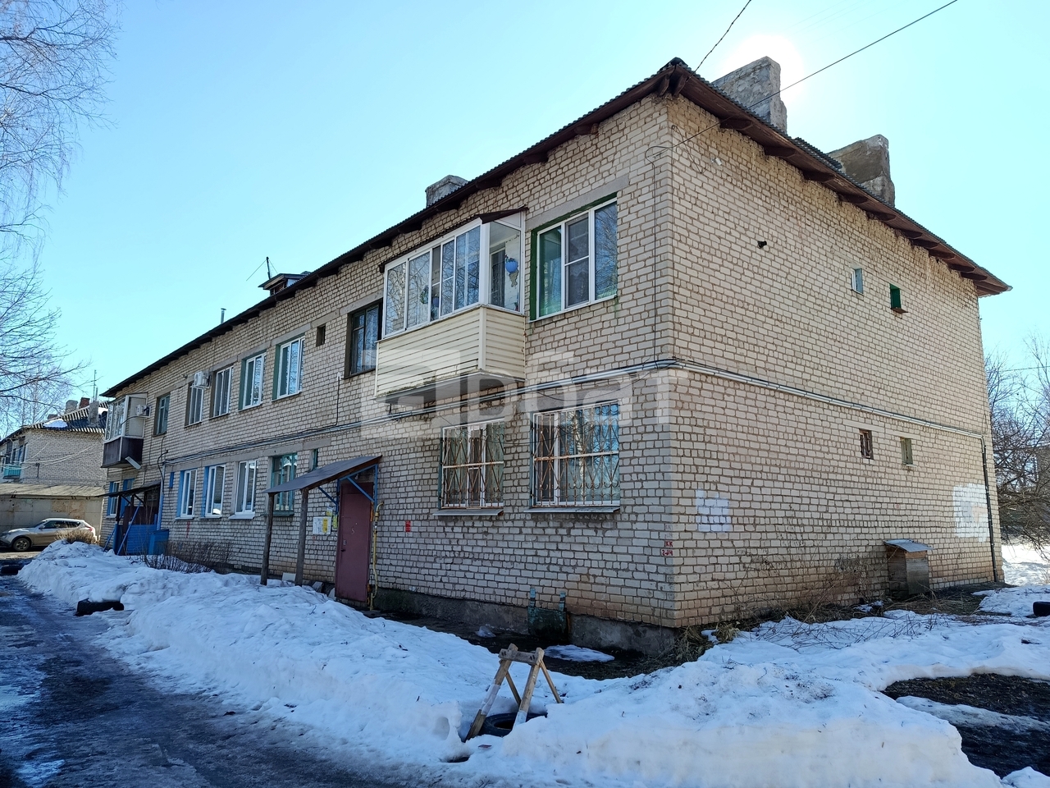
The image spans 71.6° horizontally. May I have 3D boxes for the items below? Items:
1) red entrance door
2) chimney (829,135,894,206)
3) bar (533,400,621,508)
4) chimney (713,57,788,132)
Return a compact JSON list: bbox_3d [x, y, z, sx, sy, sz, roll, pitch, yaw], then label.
[{"bbox_3d":[-3.362,2.897,14.406,0.100,2.220,1.260,9,-13,-40],"label":"red entrance door"},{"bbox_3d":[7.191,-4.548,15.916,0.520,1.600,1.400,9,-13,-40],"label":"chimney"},{"bbox_3d":[0.709,0.876,10.313,0.045,1.390,1.750,9,-13,-40],"label":"bar"},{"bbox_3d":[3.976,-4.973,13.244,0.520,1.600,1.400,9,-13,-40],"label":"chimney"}]

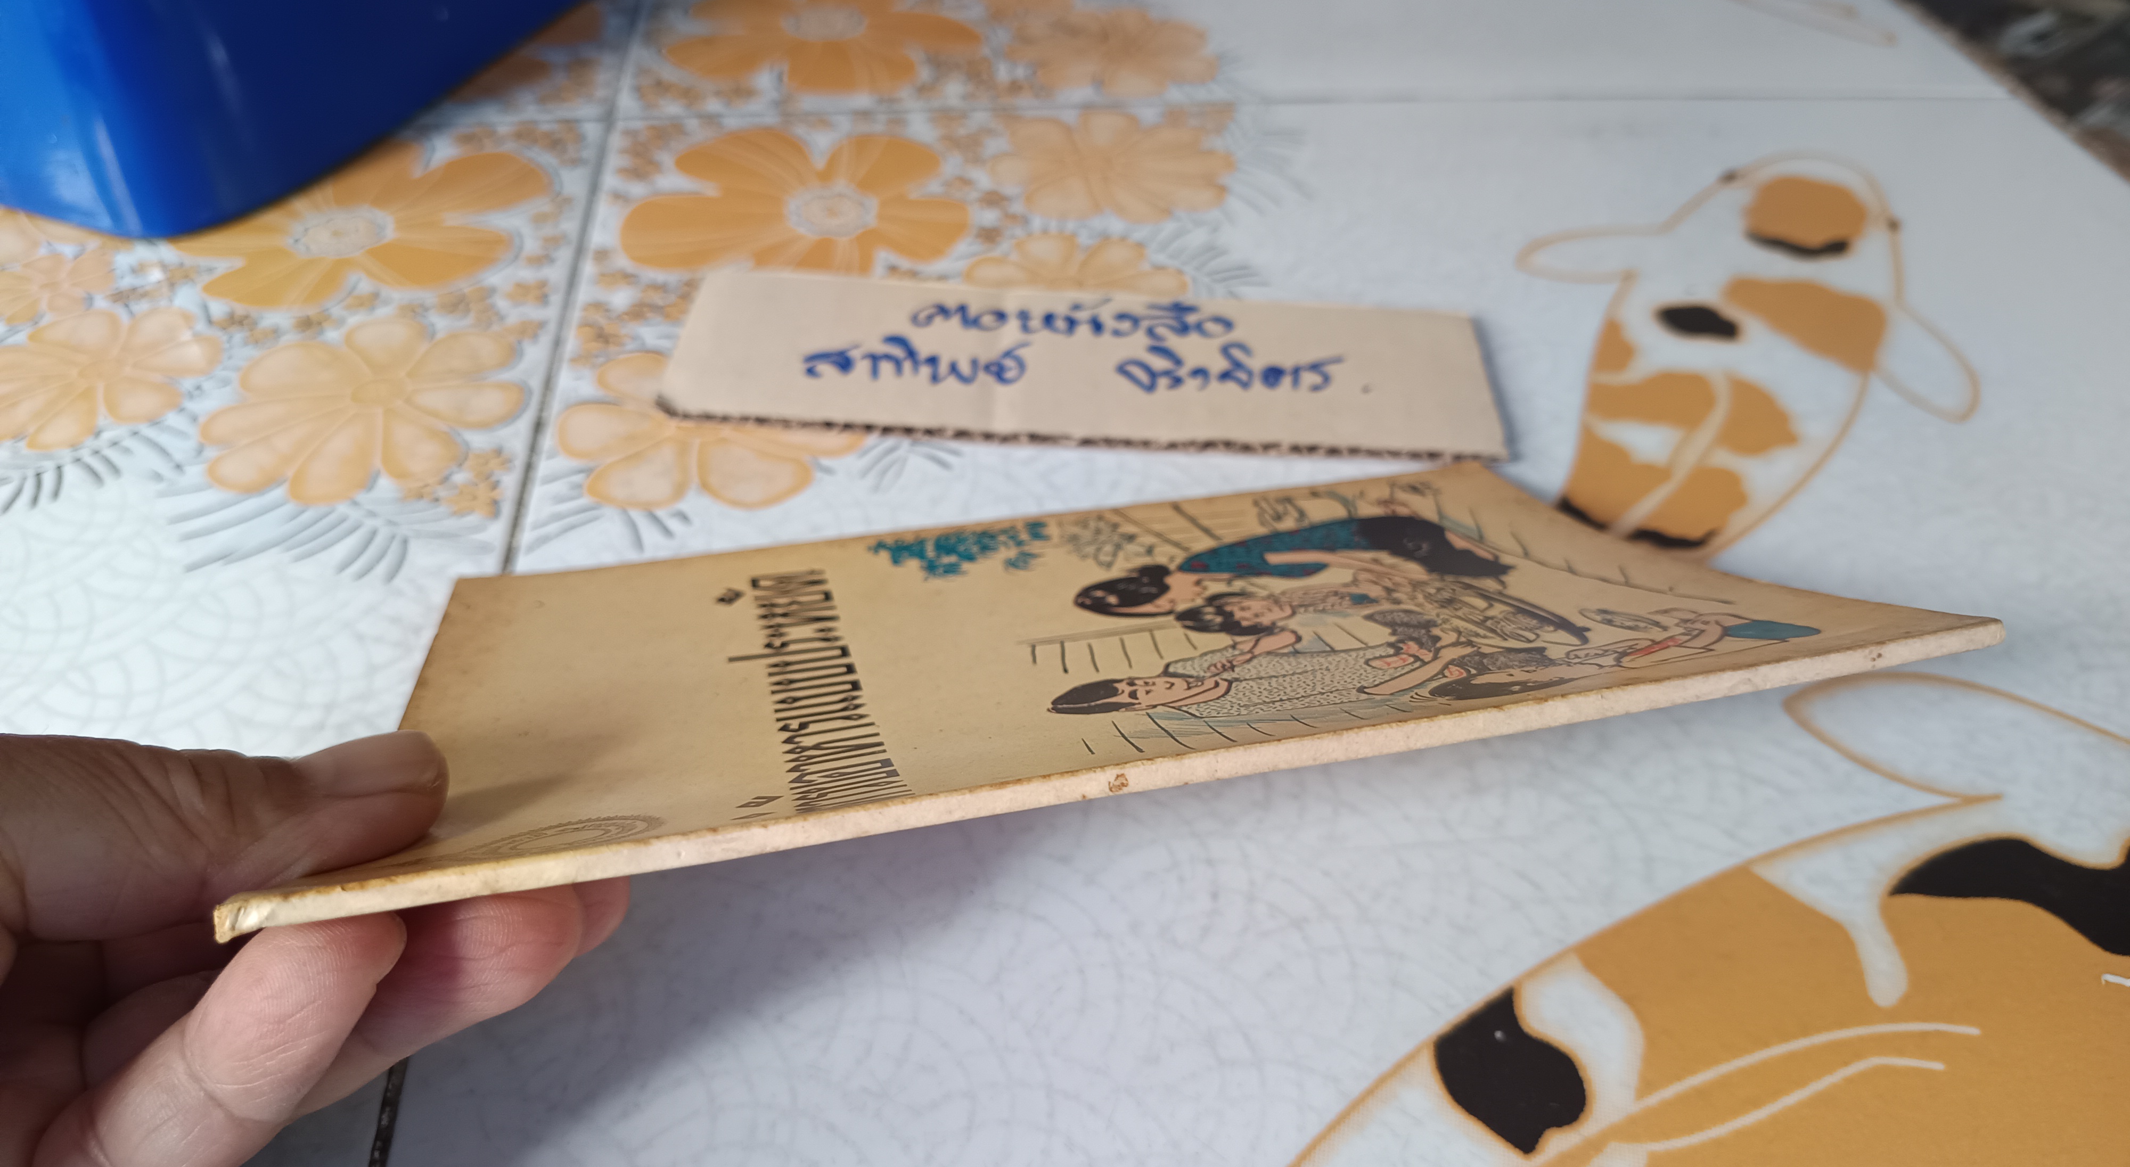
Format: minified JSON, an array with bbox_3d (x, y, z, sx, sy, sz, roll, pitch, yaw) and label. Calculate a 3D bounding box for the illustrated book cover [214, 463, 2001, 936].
[{"bbox_3d":[0.003,0.007,0.211,0.188,0.010,0.123,-7,15,-11],"label":"illustrated book cover"}]

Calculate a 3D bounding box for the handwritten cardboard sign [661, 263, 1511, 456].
[{"bbox_3d":[0.004,-0.046,0.312,0.169,0.003,0.050,3,43,0],"label":"handwritten cardboard sign"}]

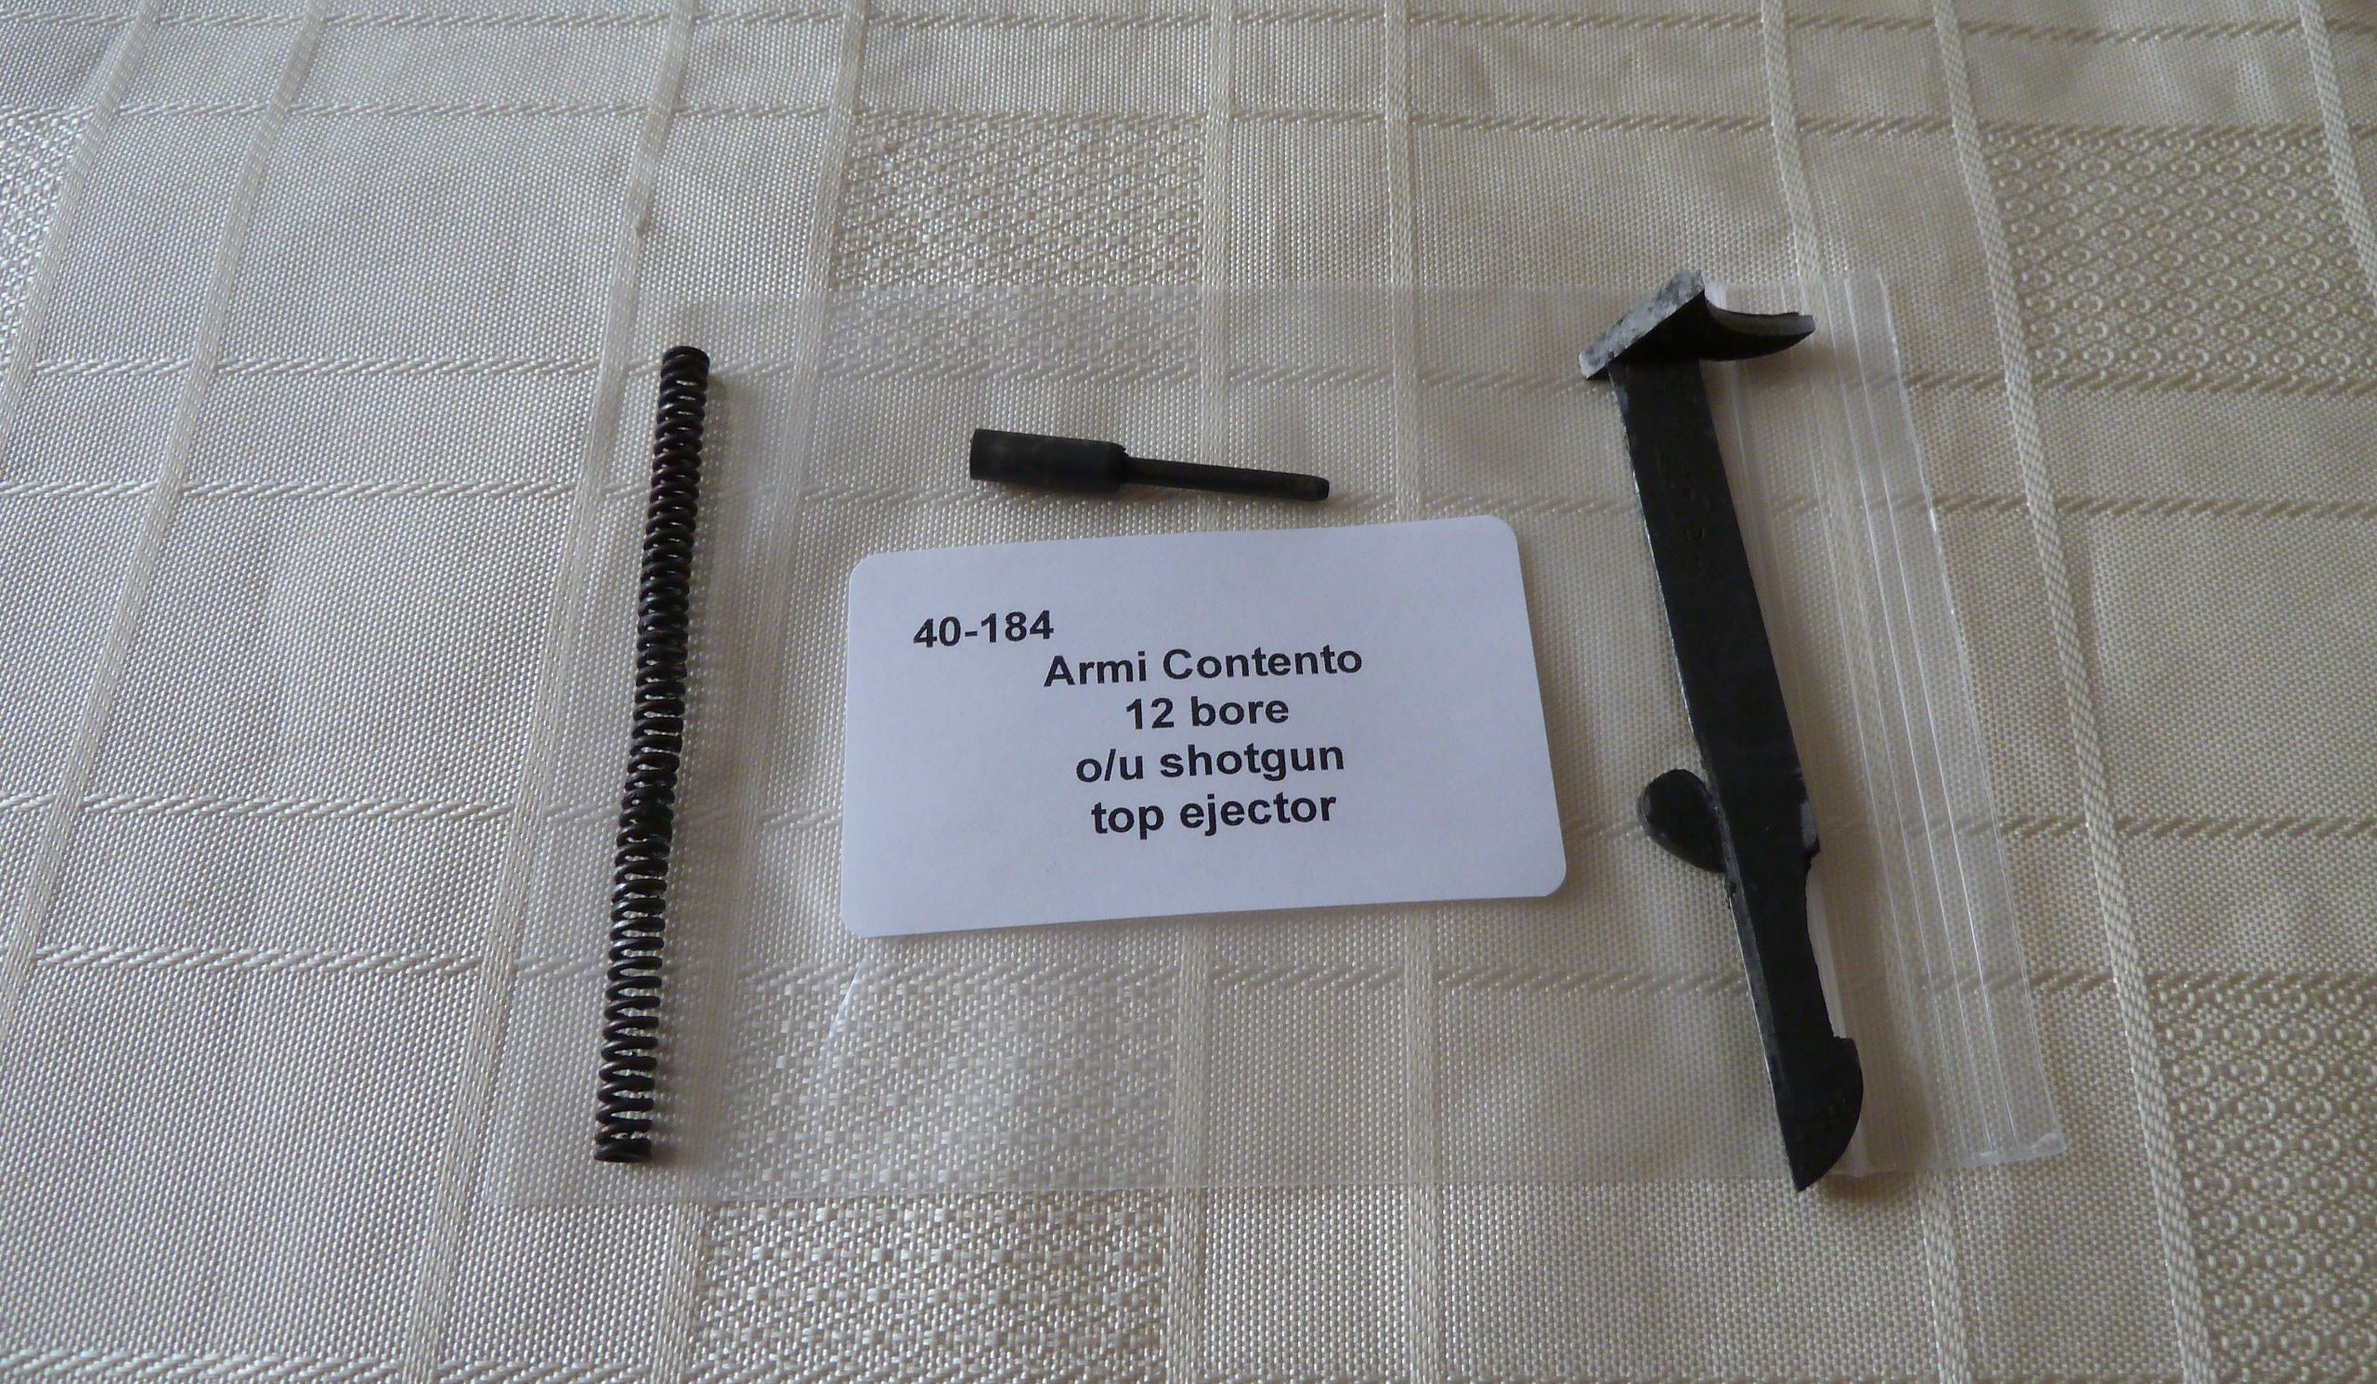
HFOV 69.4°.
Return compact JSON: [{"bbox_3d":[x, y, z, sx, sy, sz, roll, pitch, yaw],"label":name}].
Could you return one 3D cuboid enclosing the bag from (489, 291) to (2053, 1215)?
[{"bbox_3d":[0.007,-0.001,0.159,0.129,0.004,0.089,-1,66,1],"label":"bag"}]

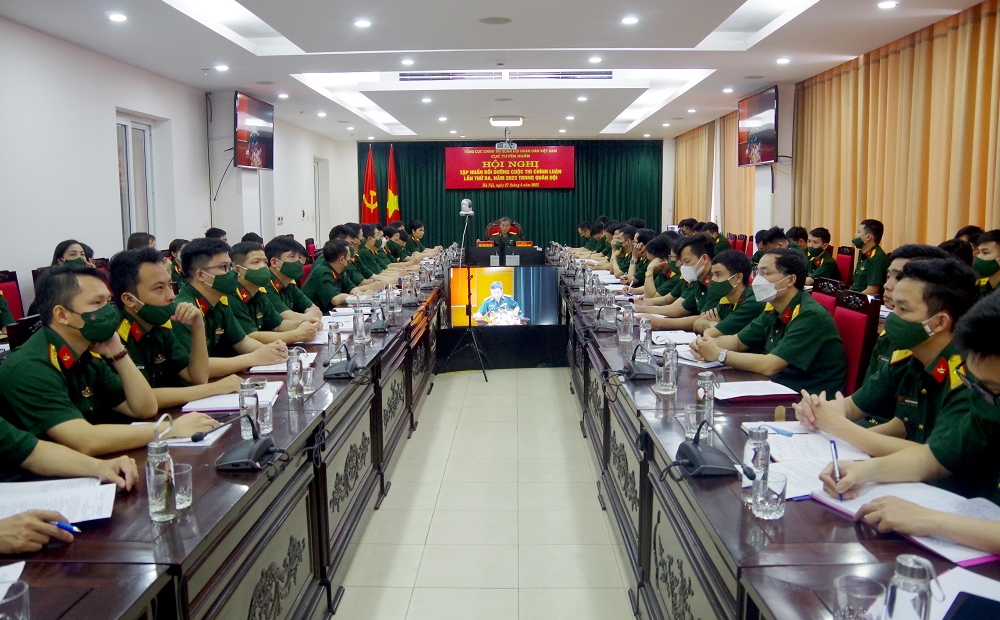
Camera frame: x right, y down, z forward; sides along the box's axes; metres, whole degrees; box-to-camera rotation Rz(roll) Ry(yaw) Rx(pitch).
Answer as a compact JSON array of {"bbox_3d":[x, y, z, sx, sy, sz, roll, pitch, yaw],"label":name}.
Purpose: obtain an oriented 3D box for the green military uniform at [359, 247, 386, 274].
[{"bbox_3d":[-1.281,-0.357,7.455,0.360,0.540,0.460,-1,8,-5],"label":"green military uniform"}]

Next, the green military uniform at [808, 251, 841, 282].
[{"bbox_3d":[2.557,-0.206,5.976,0.360,0.540,0.460,-3,9,-20],"label":"green military uniform"}]

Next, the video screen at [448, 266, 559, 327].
[{"bbox_3d":[0.037,-0.119,6.853,1.000,0.575,0.060,-1,8,-3],"label":"video screen"}]

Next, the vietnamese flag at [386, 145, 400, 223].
[{"bbox_3d":[-1.998,-2.205,14.120,0.380,1.750,0.280,0,8,1],"label":"vietnamese flag"}]

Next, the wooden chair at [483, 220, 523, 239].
[{"bbox_3d":[0.083,-0.697,11.414,0.640,1.200,0.600,0,8,1],"label":"wooden chair"}]

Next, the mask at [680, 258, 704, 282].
[{"bbox_3d":[1.078,-0.224,4.200,0.090,0.120,0.145,-18,14,-20],"label":"mask"}]

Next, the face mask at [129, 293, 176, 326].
[{"bbox_3d":[-1.344,-0.002,2.900,0.120,0.125,0.140,1,8,9],"label":"face mask"}]

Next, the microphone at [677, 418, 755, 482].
[{"bbox_3d":[0.588,0.368,2.020,0.190,0.157,0.200,2,9,19],"label":"microphone"}]

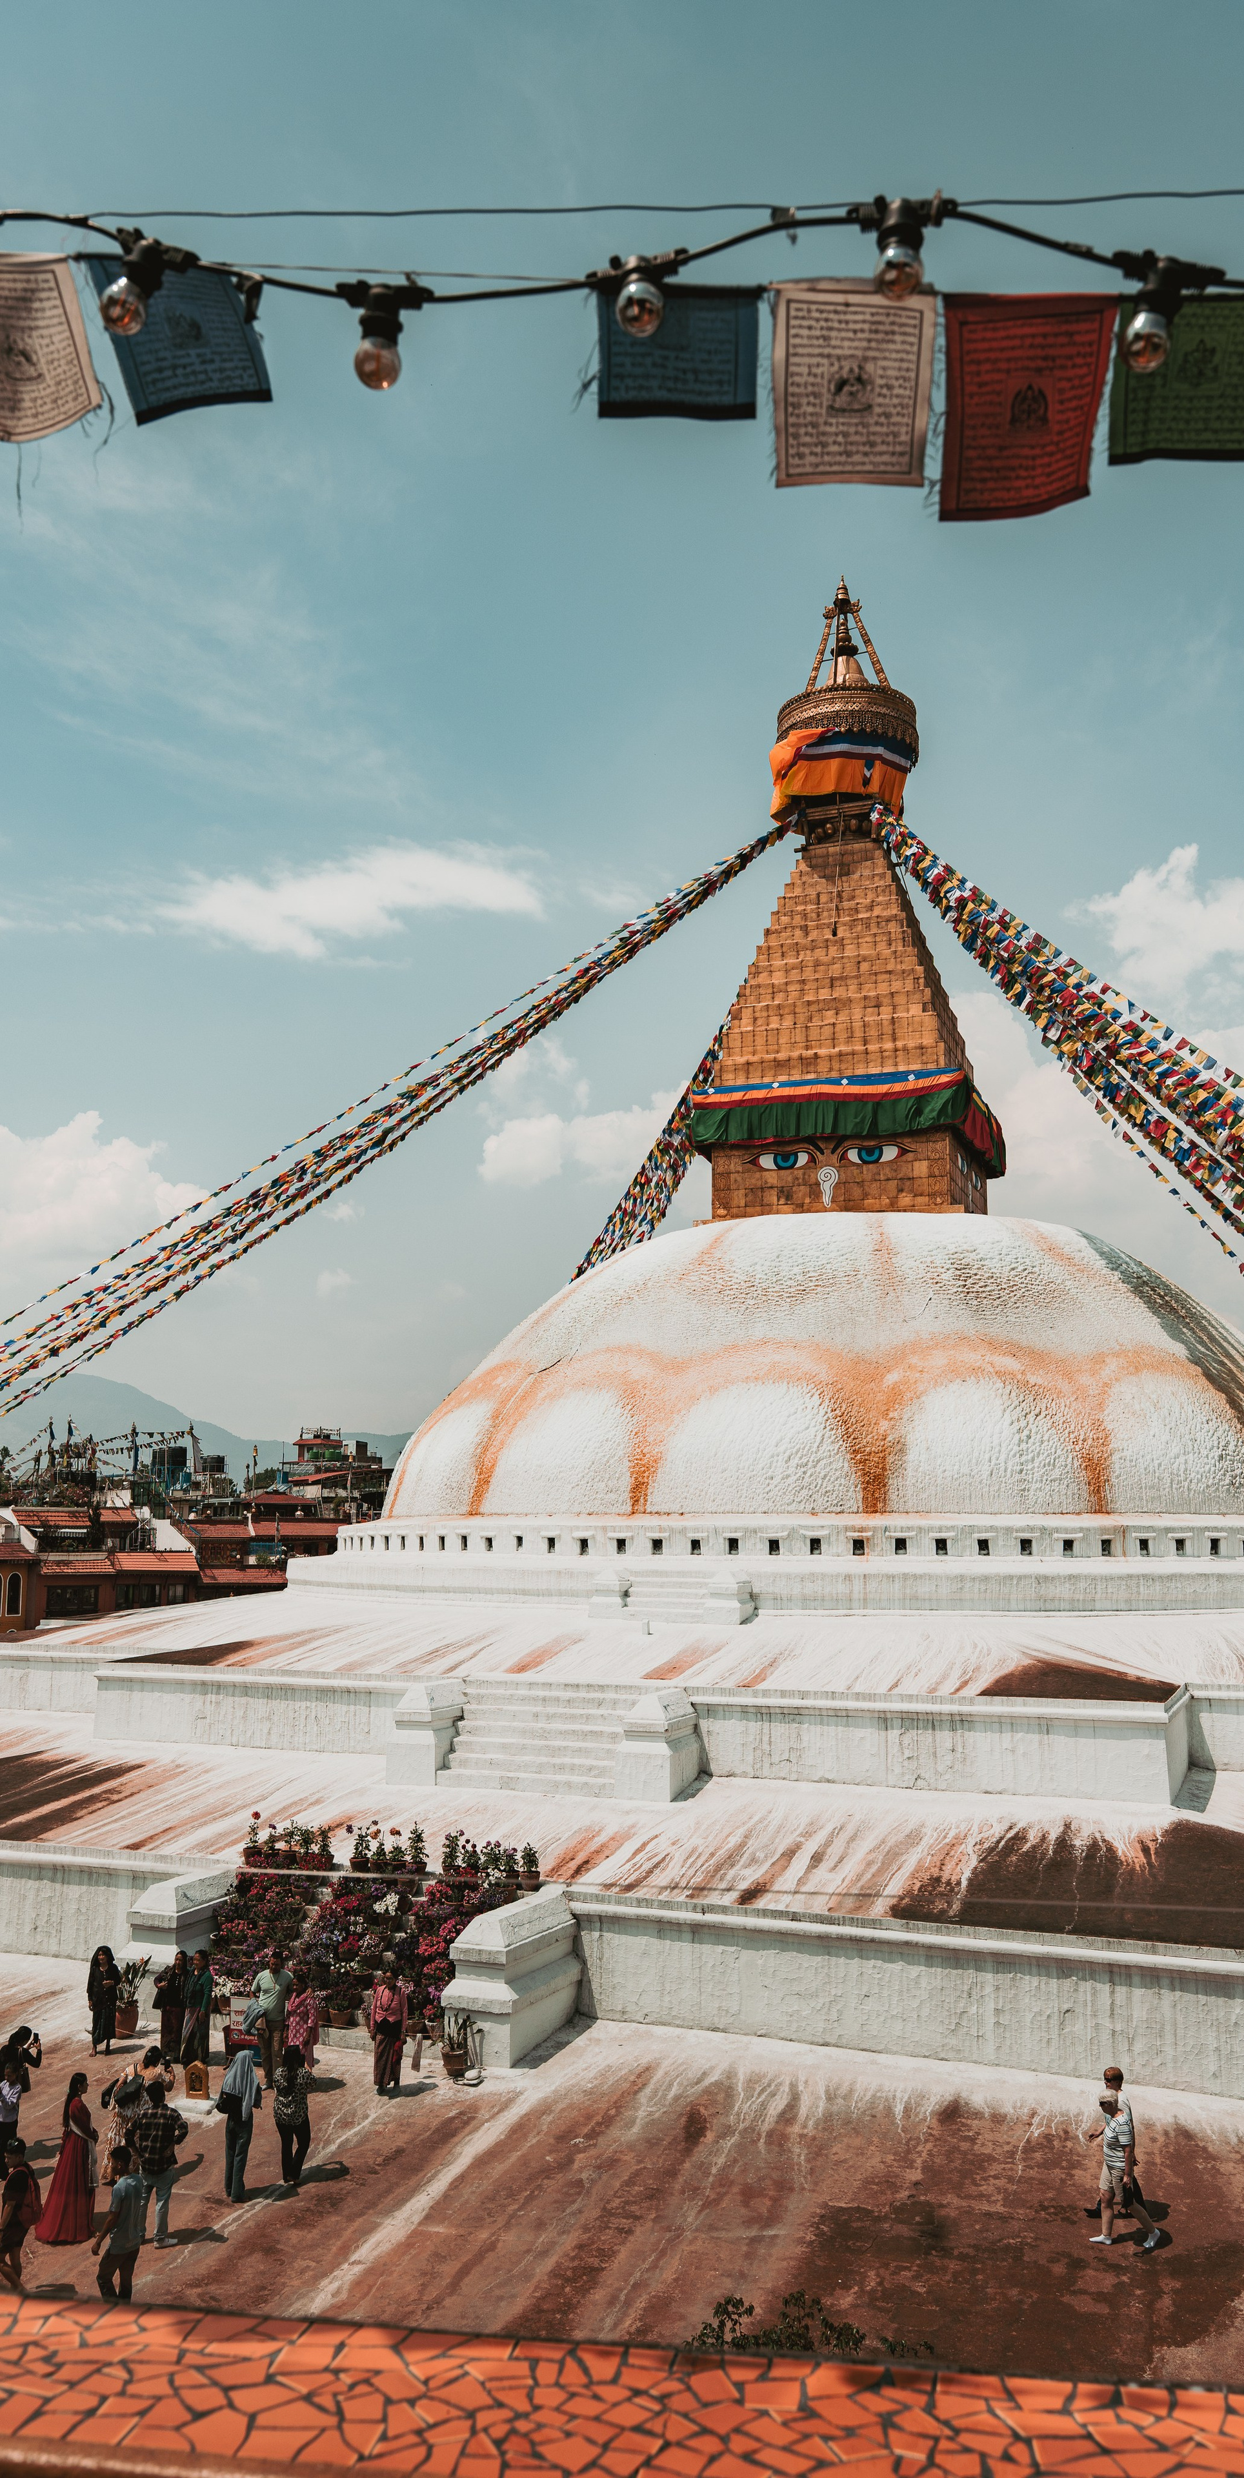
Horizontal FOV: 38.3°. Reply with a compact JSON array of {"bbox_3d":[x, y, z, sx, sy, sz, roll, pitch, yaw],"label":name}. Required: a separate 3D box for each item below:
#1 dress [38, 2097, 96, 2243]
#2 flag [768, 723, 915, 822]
[{"bbox_3d":[-6.115,10.382,19.987,0.680,1.461,0.580,3,-10,-14],"label":"dress"},{"bbox_3d":[8.548,-17.113,67.540,4.900,2.400,4.900,-3,-10,20],"label":"flag"}]

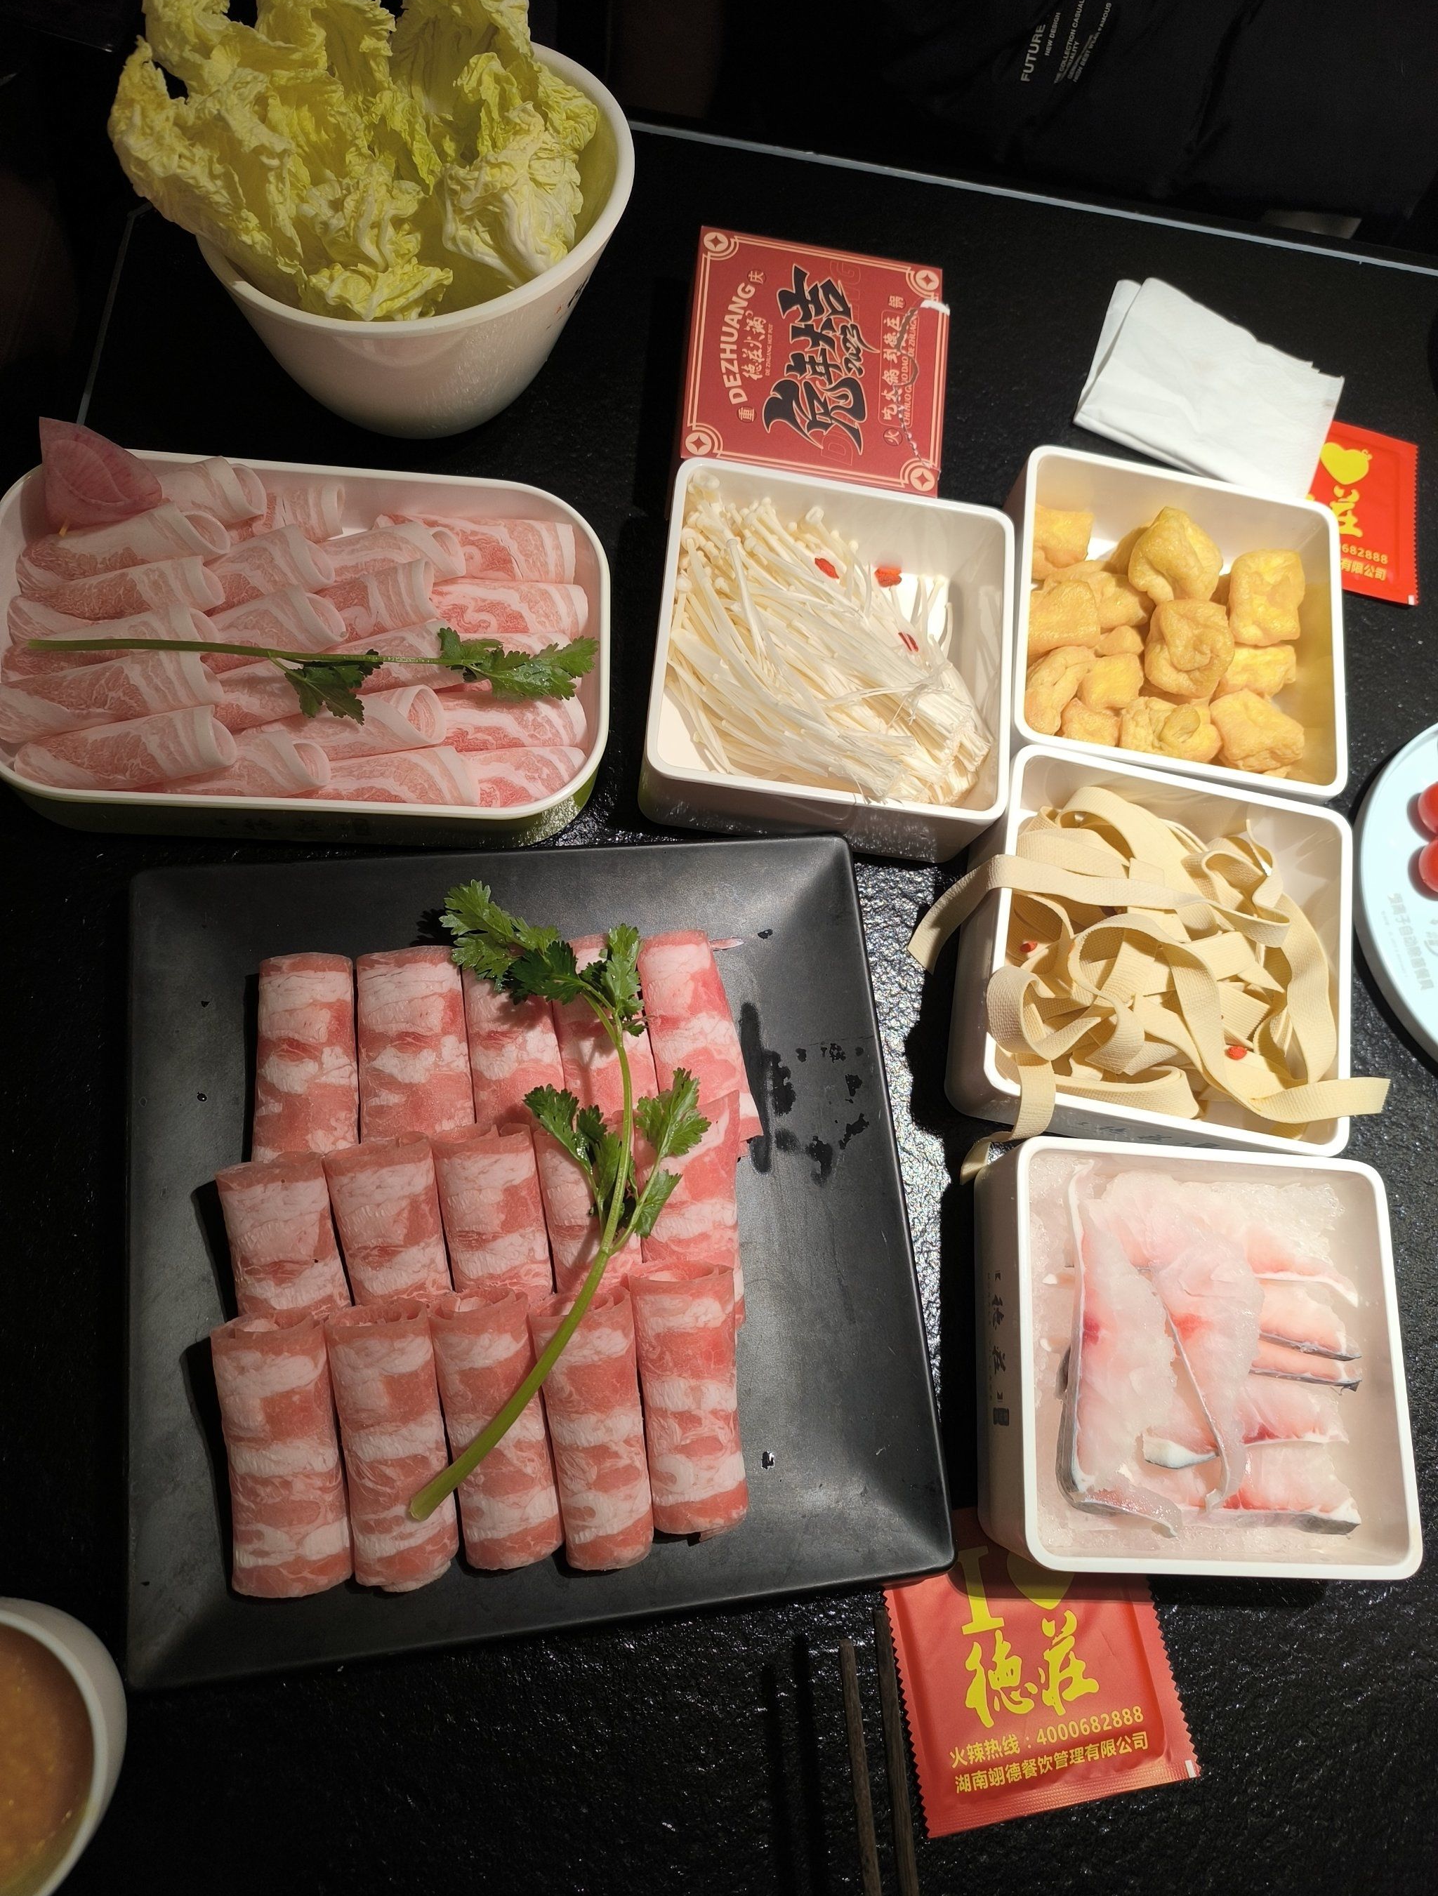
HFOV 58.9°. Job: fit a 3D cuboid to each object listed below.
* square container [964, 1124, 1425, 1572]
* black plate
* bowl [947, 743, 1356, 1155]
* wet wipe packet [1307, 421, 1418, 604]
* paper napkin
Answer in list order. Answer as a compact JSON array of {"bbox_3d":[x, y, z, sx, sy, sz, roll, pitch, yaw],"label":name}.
[{"bbox_3d":[0.168,0.148,0.467,0.141,0.054,0.141,5,72,-7],"label":"square container"},{"bbox_3d":[-0.067,0.096,0.459,0.267,0.029,0.267,-4,74,-10],"label":"black plate"},{"bbox_3d":[0.171,0.006,0.511,0.141,0.054,0.141,12,72,-5],"label":"bowl"},{"bbox_3d":[0.297,-0.220,0.626,0.101,0.006,0.096,12,72,-5],"label":"wet wipe packet"},{"bbox_3d":[0.245,-0.275,0.630,0.124,0.014,0.104,21,71,-2],"label":"paper napkin"}]

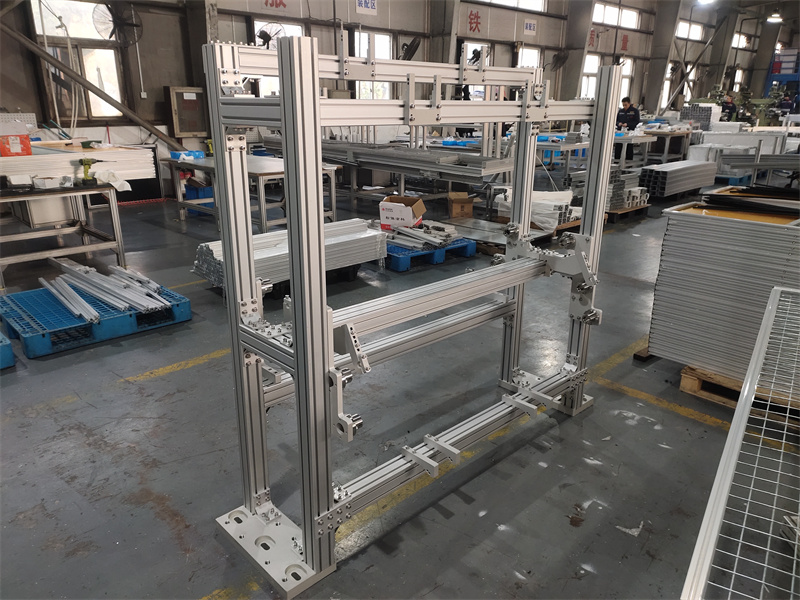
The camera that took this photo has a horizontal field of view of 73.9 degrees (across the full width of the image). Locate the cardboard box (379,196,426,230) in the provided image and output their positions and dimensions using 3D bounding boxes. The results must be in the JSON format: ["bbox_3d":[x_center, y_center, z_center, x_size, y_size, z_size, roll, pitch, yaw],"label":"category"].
[{"bbox_3d":[0.029,-1.042,6.480,0.428,0.320,0.380,7,21,18],"label":"cardboard box"}]

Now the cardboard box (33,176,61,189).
[{"bbox_3d":[-3.544,-1.178,5.348,0.170,0.100,0.160,14,24,32],"label":"cardboard box"}]

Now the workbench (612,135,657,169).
[{"bbox_3d":[6.448,-4.198,14.975,1.500,0.790,0.800,-17,26,-39],"label":"workbench"}]

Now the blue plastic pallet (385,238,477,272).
[{"bbox_3d":[0.104,-0.619,6.099,1.040,0.150,1.150,-13,24,-32],"label":"blue plastic pallet"}]

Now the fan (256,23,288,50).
[{"bbox_3d":[-2.387,-4.764,9.721,0.670,0.700,0.400,-17,45,-40],"label":"fan"}]

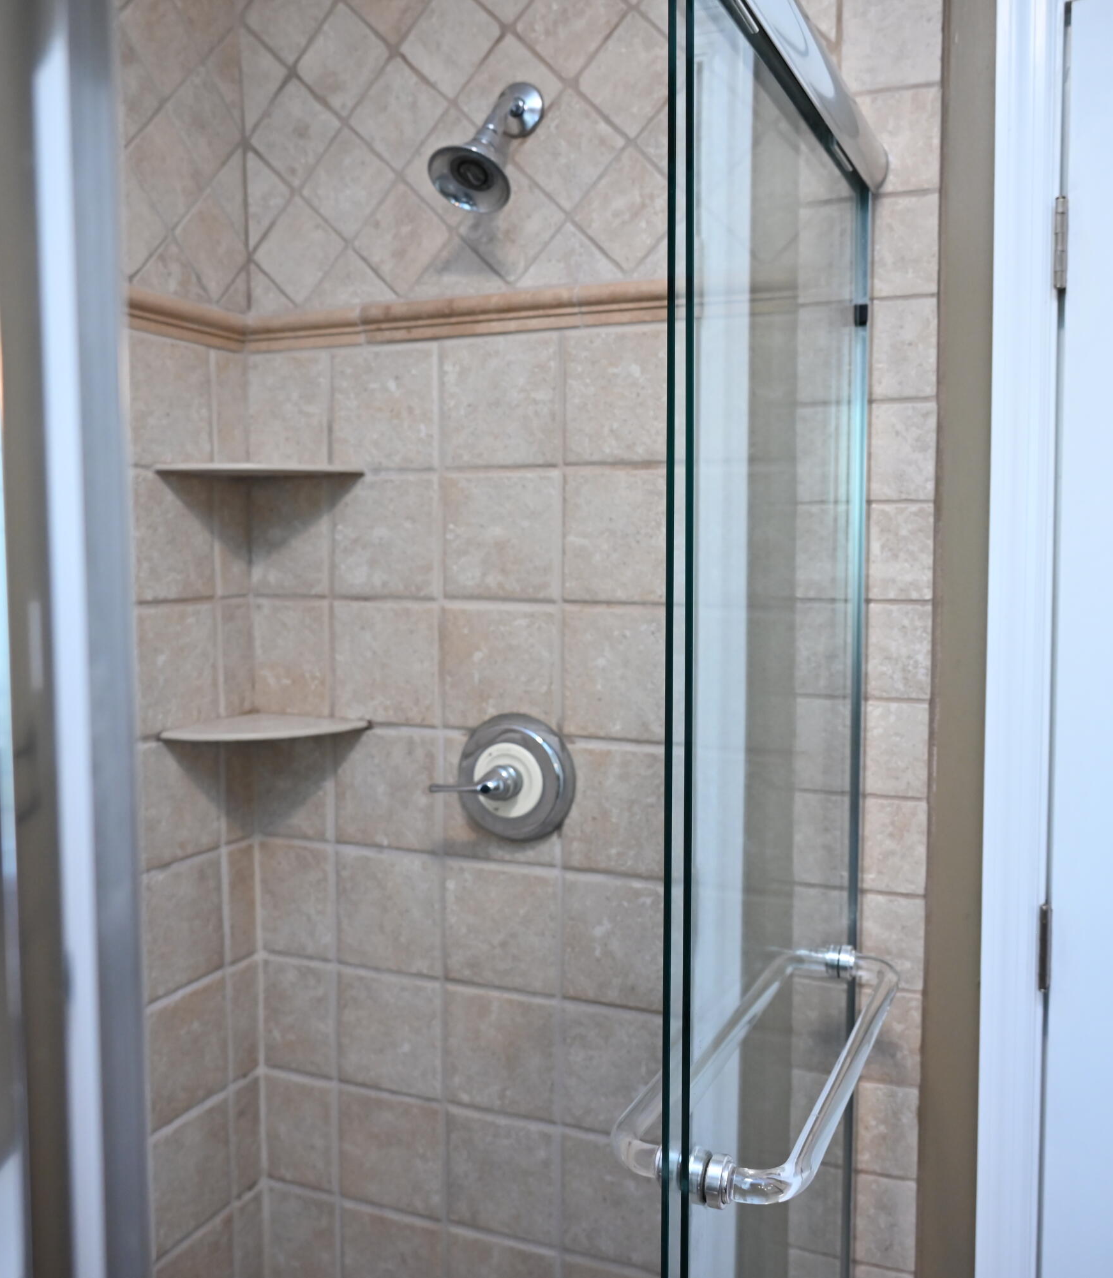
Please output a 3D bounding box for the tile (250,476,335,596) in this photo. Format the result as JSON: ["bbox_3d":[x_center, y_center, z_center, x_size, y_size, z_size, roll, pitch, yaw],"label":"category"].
[{"bbox_3d":[-0.340,-0.134,1.640,0.112,0.153,0.010,2,5,23],"label":"tile"}]

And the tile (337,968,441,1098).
[{"bbox_3d":[-0.209,0.495,1.610,0.149,0.149,0.010,2,5,23],"label":"tile"}]

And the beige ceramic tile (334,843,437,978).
[{"bbox_3d":[-0.209,0.340,1.598,0.149,0.149,0.010,2,5,23],"label":"beige ceramic tile"}]

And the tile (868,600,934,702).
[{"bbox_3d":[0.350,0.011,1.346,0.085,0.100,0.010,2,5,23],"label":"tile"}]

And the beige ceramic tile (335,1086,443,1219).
[{"bbox_3d":[-0.214,0.663,1.655,0.153,0.153,0.010,2,5,23],"label":"beige ceramic tile"}]

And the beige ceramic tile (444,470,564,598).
[{"bbox_3d":[-0.066,-0.123,1.513,0.150,0.150,0.010,2,5,23],"label":"beige ceramic tile"}]

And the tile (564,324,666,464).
[{"bbox_3d":[0.075,-0.273,1.441,0.143,0.146,0.010,2,5,23],"label":"tile"}]

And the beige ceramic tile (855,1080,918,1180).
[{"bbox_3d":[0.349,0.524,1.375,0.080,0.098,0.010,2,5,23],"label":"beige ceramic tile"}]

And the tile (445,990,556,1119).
[{"bbox_3d":[-0.065,0.500,1.550,0.149,0.149,0.010,2,5,23],"label":"tile"}]

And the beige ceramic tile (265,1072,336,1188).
[{"bbox_3d":[-0.334,0.647,1.676,0.110,0.149,0.010,2,5,23],"label":"beige ceramic tile"}]

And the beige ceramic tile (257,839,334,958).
[{"bbox_3d":[-0.341,0.342,1.681,0.112,0.153,0.010,2,5,23],"label":"beige ceramic tile"}]

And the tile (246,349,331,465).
[{"bbox_3d":[-0.338,-0.286,1.617,0.113,0.146,0.010,2,5,23],"label":"tile"}]

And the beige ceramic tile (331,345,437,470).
[{"bbox_3d":[-0.213,-0.286,1.572,0.153,0.152,0.010,2,5,23],"label":"beige ceramic tile"}]

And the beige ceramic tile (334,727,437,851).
[{"bbox_3d":[-0.209,0.184,1.586,0.149,0.149,0.010,2,5,23],"label":"beige ceramic tile"}]

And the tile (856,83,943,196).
[{"bbox_3d":[0.344,-0.506,1.308,0.098,0.100,0.010,2,5,23],"label":"tile"}]

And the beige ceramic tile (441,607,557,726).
[{"bbox_3d":[-0.066,0.034,1.525,0.150,0.150,0.010,2,5,23],"label":"beige ceramic tile"}]

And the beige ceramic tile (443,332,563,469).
[{"bbox_3d":[-0.066,-0.277,1.501,0.150,0.146,0.010,2,5,23],"label":"beige ceramic tile"}]

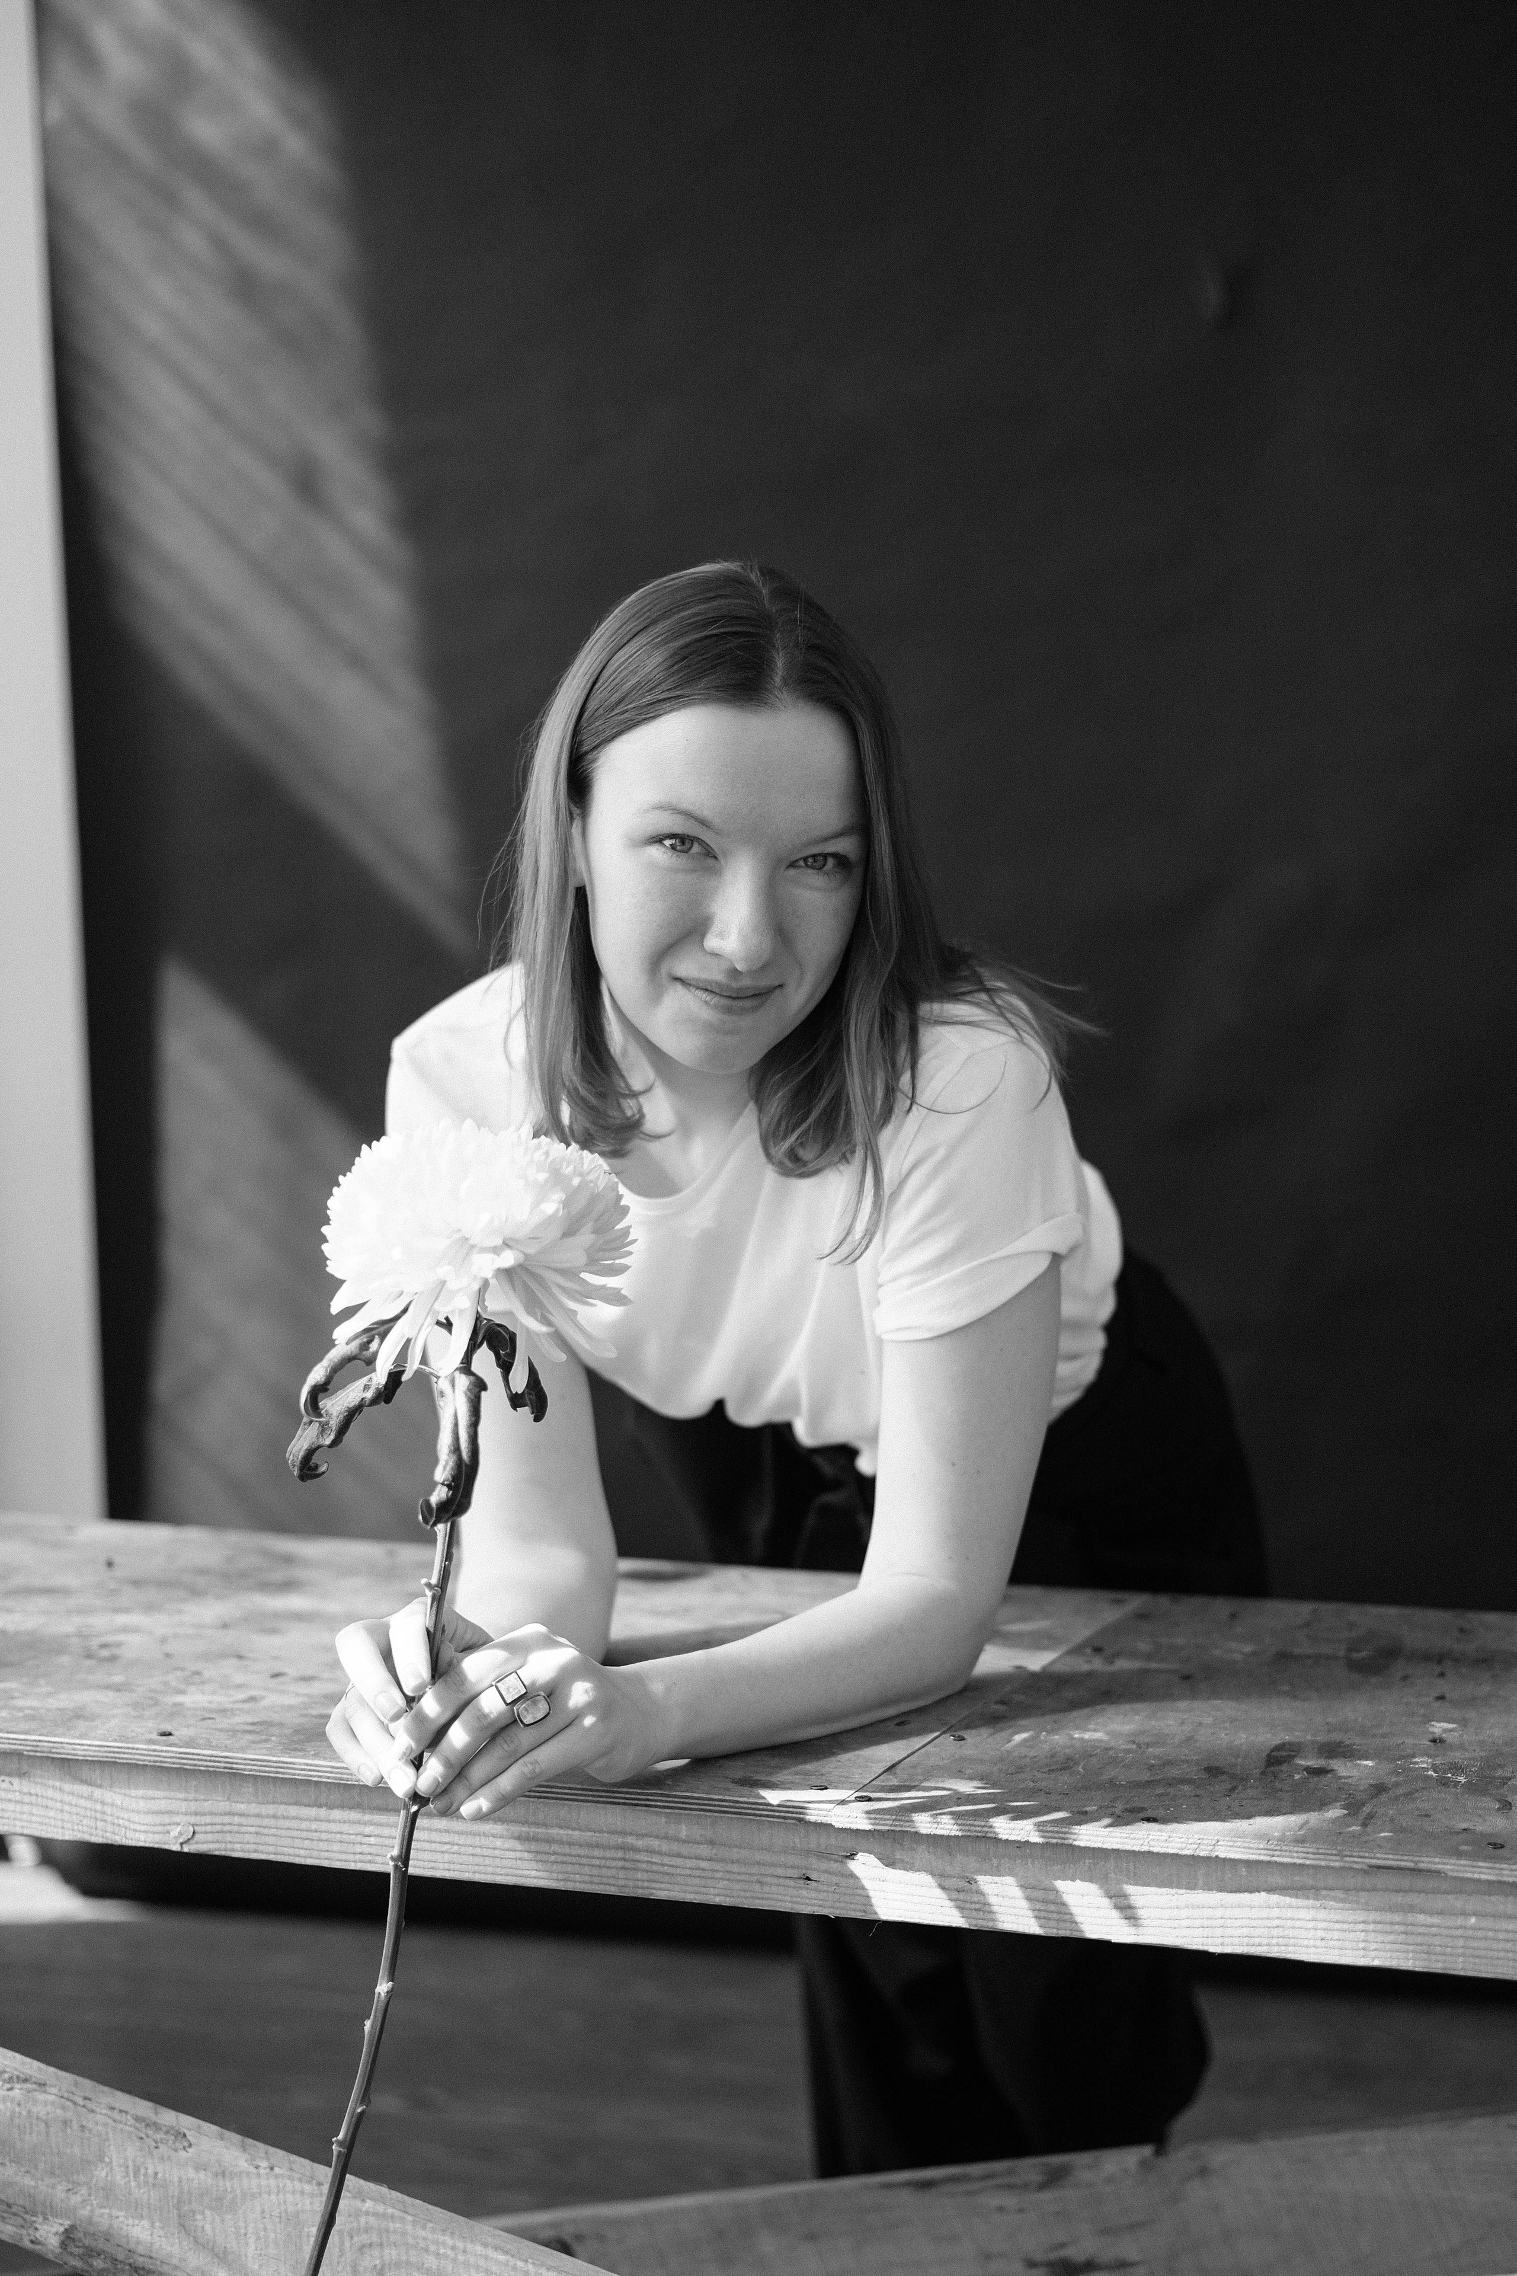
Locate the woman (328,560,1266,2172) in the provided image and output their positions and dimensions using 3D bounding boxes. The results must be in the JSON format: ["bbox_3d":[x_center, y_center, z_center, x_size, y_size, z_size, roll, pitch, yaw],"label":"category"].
[{"bbox_3d":[0.040,0.380,1.800,0.460,1.340,0.970,1,2,18],"label":"woman"}]

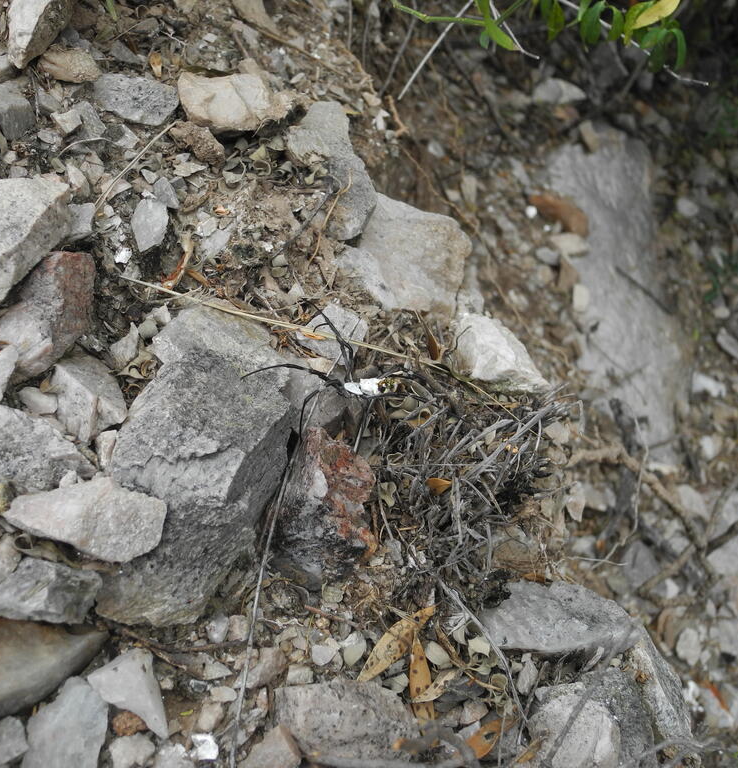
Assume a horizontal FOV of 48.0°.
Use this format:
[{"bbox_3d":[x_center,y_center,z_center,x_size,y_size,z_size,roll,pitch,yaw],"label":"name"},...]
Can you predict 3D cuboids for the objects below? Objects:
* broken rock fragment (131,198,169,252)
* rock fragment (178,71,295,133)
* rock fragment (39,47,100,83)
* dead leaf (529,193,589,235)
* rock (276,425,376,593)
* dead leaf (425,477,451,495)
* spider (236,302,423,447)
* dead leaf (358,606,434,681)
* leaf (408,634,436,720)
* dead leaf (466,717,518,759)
[{"bbox_3d":[-0.175,-0.128,0.665,0.028,0.013,0.042,11,54,8],"label":"broken rock fragment"},{"bbox_3d":[-0.116,-0.252,0.740,0.098,0.036,0.046,2,44,-2],"label":"rock fragment"},{"bbox_3d":[-0.277,-0.297,0.770,0.051,0.022,0.030,2,44,-2],"label":"rock fragment"},{"bbox_3d":[0.114,-0.102,0.500,0.039,0.010,0.018,30,53,31],"label":"dead leaf"},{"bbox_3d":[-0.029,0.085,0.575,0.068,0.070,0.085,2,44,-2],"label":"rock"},{"bbox_3d":[0.049,0.071,0.580,0.018,0.006,0.012,0,53,0],"label":"dead leaf"},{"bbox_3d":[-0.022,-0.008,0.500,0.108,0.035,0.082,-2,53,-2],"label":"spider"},{"bbox_3d":[0.014,0.132,0.423,0.056,0.009,0.013,-39,69,-23],"label":"dead leaf"},{"bbox_3d":[0.034,0.191,0.540,0.014,0.006,0.054,-5,60,-3],"label":"leaf"},{"bbox_3d":[0.061,0.172,0.407,0.026,0.007,0.010,-29,65,-19],"label":"dead leaf"}]

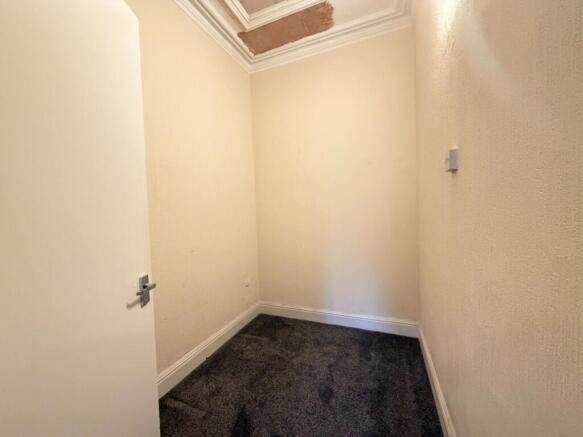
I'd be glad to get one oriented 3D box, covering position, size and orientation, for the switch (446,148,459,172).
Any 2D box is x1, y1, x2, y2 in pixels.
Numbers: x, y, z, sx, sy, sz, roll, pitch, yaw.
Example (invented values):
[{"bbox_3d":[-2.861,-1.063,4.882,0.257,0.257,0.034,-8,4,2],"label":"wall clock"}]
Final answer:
[{"bbox_3d":[0.713,-0.254,1.053,0.034,0.086,0.086,-1,2,22],"label":"switch"}]

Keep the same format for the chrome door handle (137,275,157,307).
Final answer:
[{"bbox_3d":[-0.515,0.264,0.824,0.052,0.113,0.125,-2,2,0],"label":"chrome door handle"}]

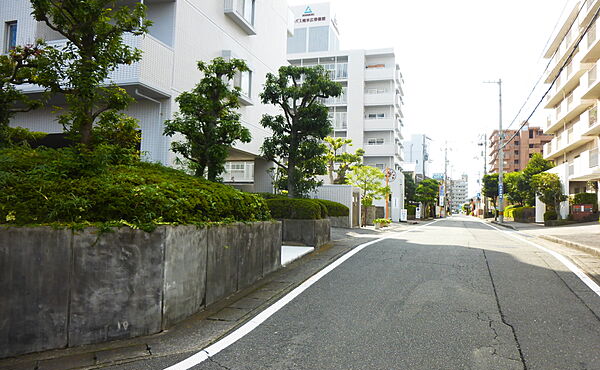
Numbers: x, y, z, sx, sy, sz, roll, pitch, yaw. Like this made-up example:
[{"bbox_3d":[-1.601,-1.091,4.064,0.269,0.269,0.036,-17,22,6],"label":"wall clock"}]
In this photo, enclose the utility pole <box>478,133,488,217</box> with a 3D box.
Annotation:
[{"bbox_3d":[22.568,-1.162,53.000,1.100,10.520,0.600,0,-4,22],"label":"utility pole"}]

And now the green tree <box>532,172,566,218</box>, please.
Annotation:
[{"bbox_3d":[22.940,0.990,40.000,3.300,4.290,3.300,0,-3,18],"label":"green tree"}]

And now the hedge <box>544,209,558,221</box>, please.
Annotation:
[{"bbox_3d":[17.703,2.112,30.500,0.980,0.820,0.950,0,-3,17],"label":"hedge"}]

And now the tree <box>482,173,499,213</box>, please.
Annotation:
[{"bbox_3d":[16.573,0.995,37.500,1.600,4.100,1.600,0,-3,17],"label":"tree"}]

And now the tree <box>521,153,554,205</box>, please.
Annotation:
[{"bbox_3d":[26.310,0.240,48.000,3.900,7.670,3.900,0,-3,18],"label":"tree"}]

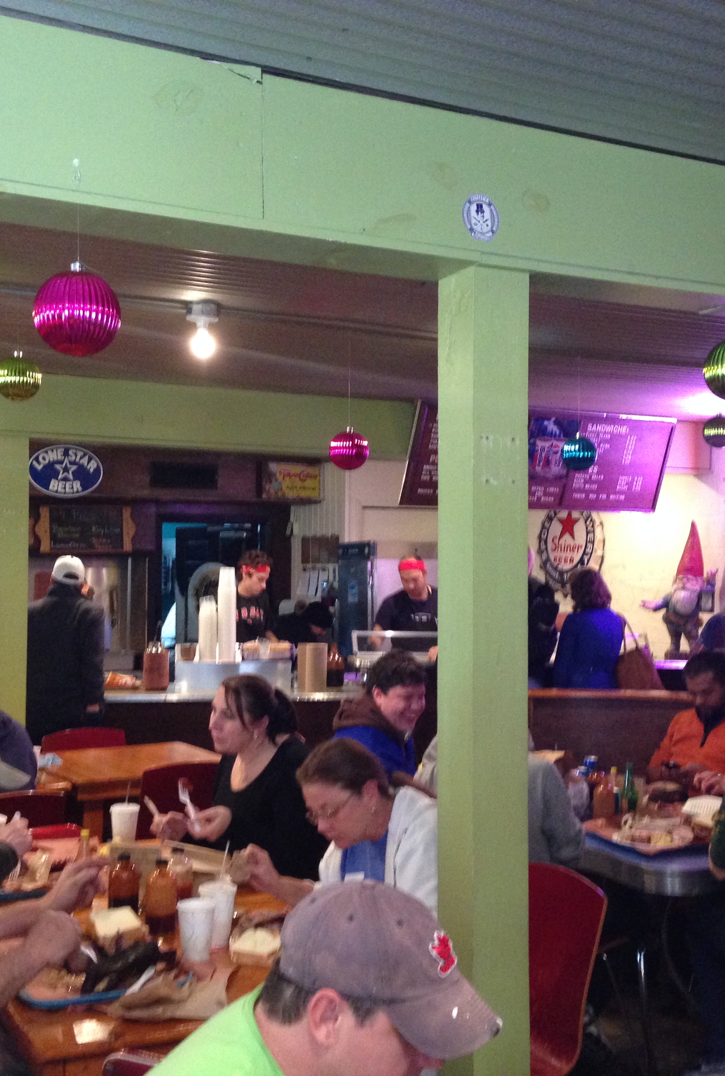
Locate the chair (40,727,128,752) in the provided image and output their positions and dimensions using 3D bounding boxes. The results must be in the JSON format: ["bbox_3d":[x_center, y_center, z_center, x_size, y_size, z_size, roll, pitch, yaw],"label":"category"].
[{"bbox_3d":[-1.391,1.447,7.143,0.460,0.830,0.520,1,-2,-29],"label":"chair"}]

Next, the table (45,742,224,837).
[{"bbox_3d":[-1.105,1.428,6.481,0.950,0.750,1.220,1,-2,-29],"label":"table"}]

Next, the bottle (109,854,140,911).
[{"bbox_3d":[-0.582,0.865,3.355,0.077,0.168,0.077,1,-2,-29],"label":"bottle"}]

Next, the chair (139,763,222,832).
[{"bbox_3d":[-0.856,1.378,6.003,0.450,0.820,0.500,1,-2,-29],"label":"chair"}]

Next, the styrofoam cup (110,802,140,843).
[{"bbox_3d":[-0.770,0.931,4.430,0.095,0.145,0.095,0,-2,0],"label":"styrofoam cup"}]

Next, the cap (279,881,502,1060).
[{"bbox_3d":[0.036,0.496,1.610,0.275,0.160,0.180,10,3,28],"label":"cap"}]

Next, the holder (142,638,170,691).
[{"bbox_3d":[-1.003,0.619,6.650,0.130,0.245,0.130,0,-2,0],"label":"holder"}]

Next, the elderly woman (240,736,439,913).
[{"bbox_3d":[-0.057,1.084,3.245,0.750,1.230,0.520,2,-2,-35],"label":"elderly woman"}]

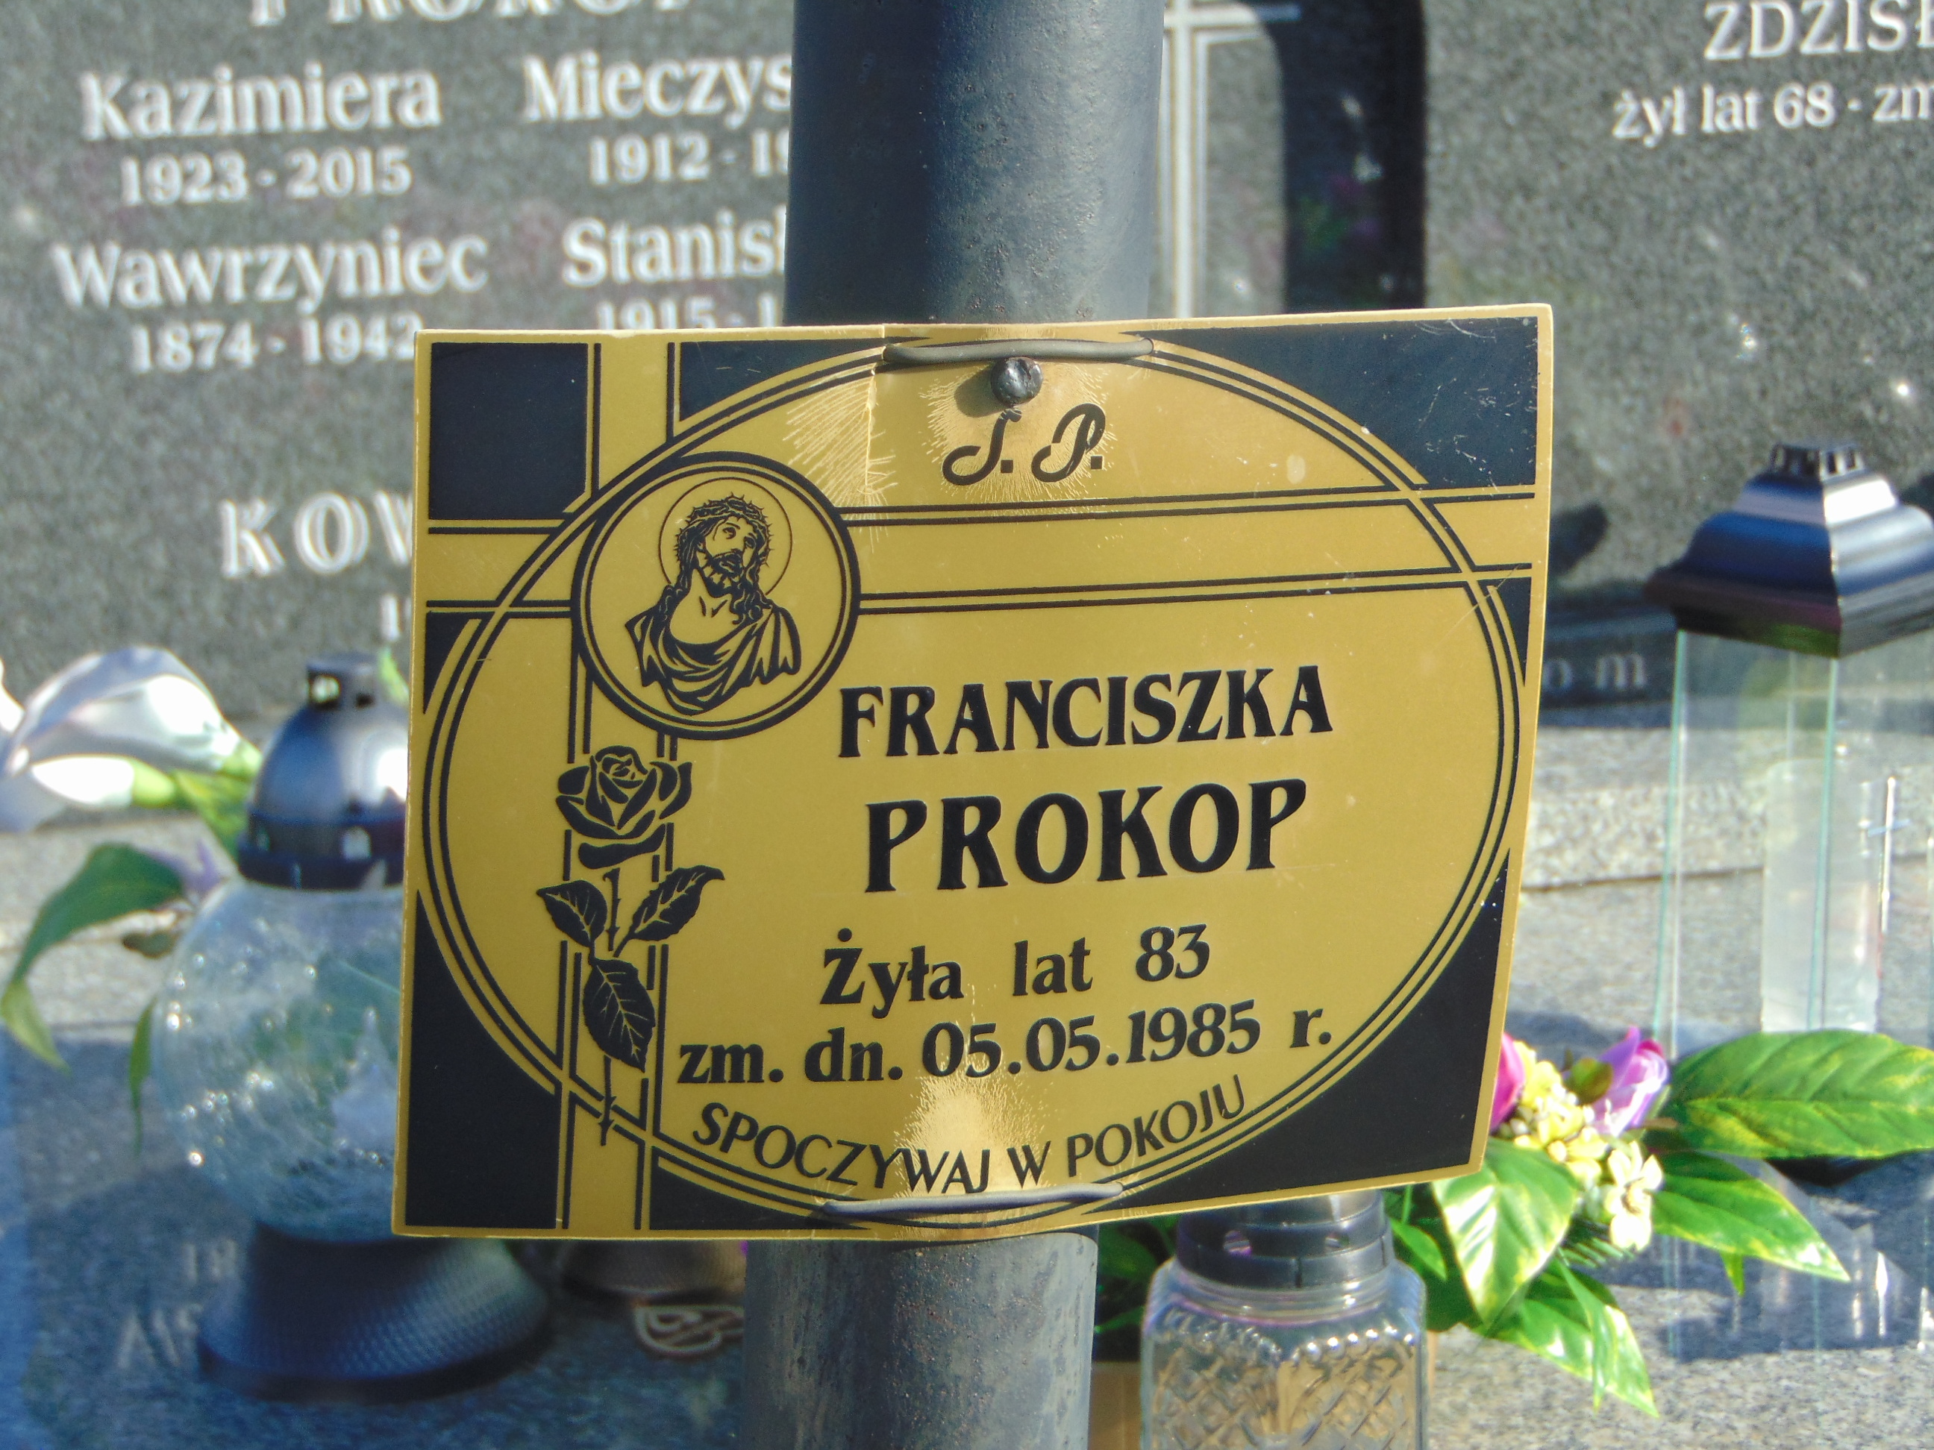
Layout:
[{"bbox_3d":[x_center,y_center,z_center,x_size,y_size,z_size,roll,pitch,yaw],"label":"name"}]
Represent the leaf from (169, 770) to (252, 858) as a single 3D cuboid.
[{"bbox_3d":[-0.272,0.033,2.200,0.026,0.038,0.016,-37,-10,-7],"label":"leaf"}]

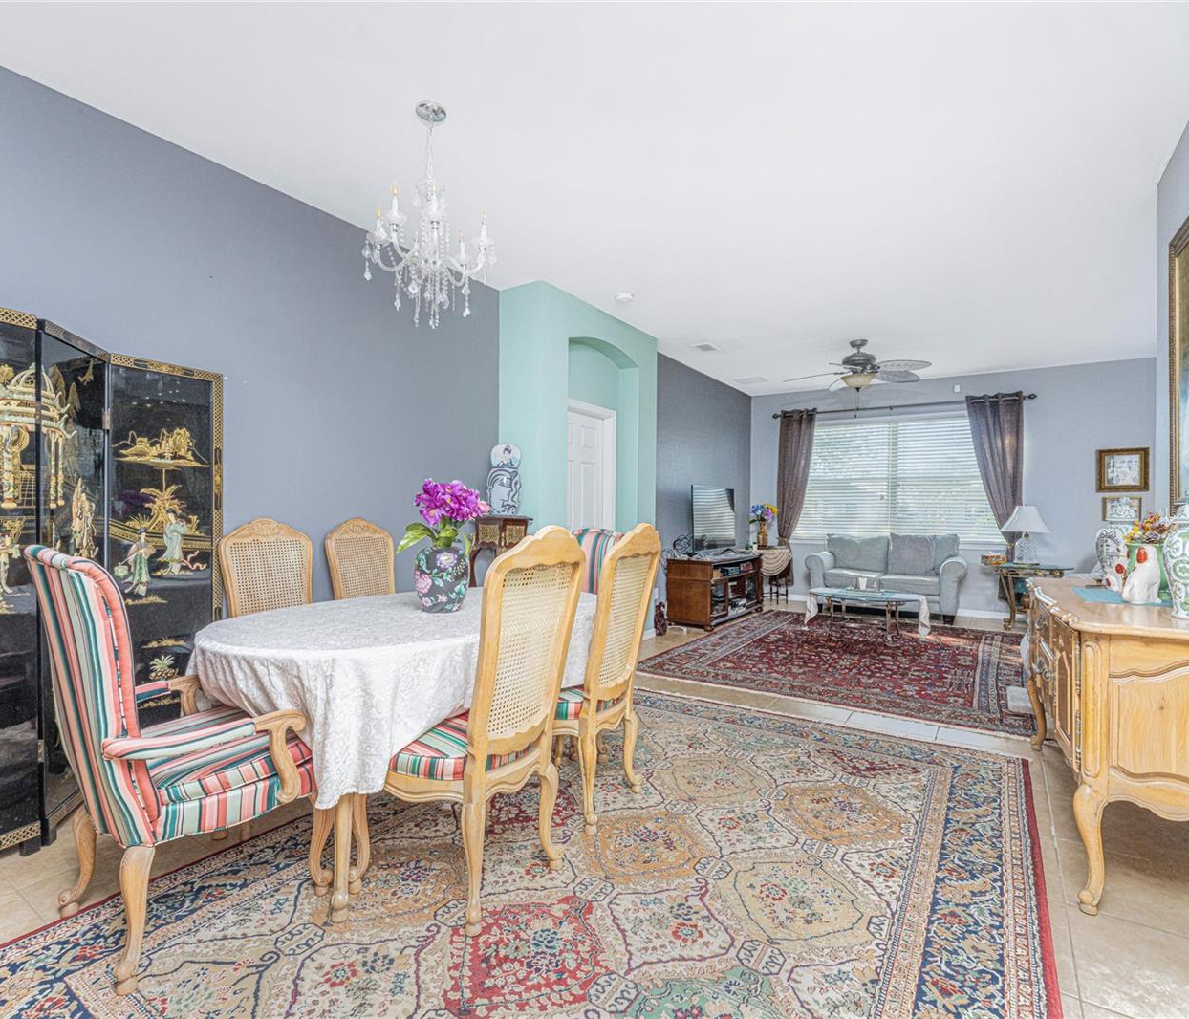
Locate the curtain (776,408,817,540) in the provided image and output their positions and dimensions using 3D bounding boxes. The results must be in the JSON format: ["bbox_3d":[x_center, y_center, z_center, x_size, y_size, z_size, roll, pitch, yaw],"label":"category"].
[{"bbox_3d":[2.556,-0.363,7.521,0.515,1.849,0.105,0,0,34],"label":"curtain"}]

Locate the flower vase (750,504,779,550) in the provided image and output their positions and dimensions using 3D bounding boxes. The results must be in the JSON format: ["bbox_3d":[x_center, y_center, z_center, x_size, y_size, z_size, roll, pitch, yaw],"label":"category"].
[{"bbox_3d":[2.154,0.206,7.556,0.354,0.596,0.354,0,0,16],"label":"flower vase"}]

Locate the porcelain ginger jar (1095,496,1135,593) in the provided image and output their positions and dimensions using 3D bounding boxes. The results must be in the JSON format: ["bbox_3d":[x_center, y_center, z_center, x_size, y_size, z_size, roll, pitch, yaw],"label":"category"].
[{"bbox_3d":[2.244,0.135,2.527,0.156,0.385,0.156,1,0,34],"label":"porcelain ginger jar"}]

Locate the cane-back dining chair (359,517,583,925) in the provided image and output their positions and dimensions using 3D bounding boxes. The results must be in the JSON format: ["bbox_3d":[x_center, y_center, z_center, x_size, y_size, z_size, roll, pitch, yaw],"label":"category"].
[{"bbox_3d":[-0.353,0.605,1.868,0.597,1.119,0.544,0,0,34],"label":"cane-back dining chair"}]

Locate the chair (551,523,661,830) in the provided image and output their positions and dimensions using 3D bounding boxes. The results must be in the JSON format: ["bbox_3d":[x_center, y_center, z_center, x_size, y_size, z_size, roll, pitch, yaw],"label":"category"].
[{"bbox_3d":[-0.046,0.613,2.431,0.608,1.120,0.543,0,0,34],"label":"chair"}]

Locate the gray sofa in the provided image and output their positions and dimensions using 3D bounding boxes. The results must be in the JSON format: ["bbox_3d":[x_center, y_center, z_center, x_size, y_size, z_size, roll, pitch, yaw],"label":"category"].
[{"bbox_3d":[3.281,0.724,6.724,1.617,0.920,0.791,0,0,34],"label":"gray sofa"}]

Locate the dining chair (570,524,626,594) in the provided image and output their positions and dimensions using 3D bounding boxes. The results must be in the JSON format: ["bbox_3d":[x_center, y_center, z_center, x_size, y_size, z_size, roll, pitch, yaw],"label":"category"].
[{"bbox_3d":[-0.068,0.630,3.107,0.608,1.067,0.608,0,0,34],"label":"dining chair"}]

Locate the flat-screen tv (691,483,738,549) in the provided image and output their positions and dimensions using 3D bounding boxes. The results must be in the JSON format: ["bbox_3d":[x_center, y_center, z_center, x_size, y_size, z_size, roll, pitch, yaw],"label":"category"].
[{"bbox_3d":[1.310,0.097,6.441,0.076,0.673,1.170,0,0,34],"label":"flat-screen tv"}]

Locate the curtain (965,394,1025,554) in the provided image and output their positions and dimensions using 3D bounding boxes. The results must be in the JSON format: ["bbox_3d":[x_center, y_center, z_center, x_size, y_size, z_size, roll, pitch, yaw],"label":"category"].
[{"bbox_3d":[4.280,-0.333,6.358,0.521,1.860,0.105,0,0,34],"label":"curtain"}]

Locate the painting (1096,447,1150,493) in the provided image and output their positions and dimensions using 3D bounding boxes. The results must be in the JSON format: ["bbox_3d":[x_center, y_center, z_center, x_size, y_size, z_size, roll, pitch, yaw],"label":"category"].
[{"bbox_3d":[5.226,-0.384,5.880,0.393,0.415,0.031,0,0,34],"label":"painting"}]

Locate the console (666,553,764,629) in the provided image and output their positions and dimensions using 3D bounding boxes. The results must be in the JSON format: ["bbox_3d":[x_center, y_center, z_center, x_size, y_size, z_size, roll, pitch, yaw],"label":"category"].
[{"bbox_3d":[1.400,0.835,6.562,0.578,0.673,1.581,0,0,34],"label":"console"}]

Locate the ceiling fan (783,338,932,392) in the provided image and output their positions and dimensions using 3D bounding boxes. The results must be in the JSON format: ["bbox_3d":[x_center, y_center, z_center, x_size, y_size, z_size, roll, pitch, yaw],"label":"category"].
[{"bbox_3d":[2.369,-1.273,5.351,1.345,0.496,1.345,0,0,34],"label":"ceiling fan"}]

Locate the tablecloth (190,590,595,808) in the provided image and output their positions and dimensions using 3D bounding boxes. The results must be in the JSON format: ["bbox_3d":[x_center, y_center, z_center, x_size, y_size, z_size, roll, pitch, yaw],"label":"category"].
[{"bbox_3d":[-0.650,0.610,2.370,1.100,0.436,1.638,0,0,34],"label":"tablecloth"}]

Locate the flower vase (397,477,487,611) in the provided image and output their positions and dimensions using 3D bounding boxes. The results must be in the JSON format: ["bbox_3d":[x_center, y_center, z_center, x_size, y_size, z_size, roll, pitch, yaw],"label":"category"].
[{"bbox_3d":[-0.631,0.142,2.453,0.360,0.545,0.360,0,0,-14],"label":"flower vase"}]

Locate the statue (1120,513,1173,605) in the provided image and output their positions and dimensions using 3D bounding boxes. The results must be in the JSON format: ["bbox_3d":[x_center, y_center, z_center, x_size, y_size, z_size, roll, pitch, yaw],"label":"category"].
[{"bbox_3d":[2.062,0.180,2.222,0.170,0.310,0.152,0,0,-11],"label":"statue"}]

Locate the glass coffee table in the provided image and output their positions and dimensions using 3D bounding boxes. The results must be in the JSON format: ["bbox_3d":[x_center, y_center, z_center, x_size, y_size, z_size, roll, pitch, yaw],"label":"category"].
[{"bbox_3d":[2.436,0.943,5.369,0.994,0.369,0.421,0,0,34],"label":"glass coffee table"}]

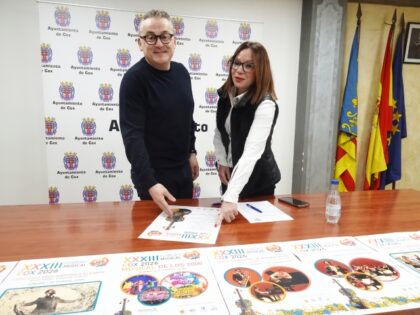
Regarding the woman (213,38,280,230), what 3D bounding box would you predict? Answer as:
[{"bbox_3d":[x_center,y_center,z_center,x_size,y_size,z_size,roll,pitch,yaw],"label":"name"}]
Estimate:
[{"bbox_3d":[0.193,0.200,1.607,0.440,1.590,0.530,6,9,37],"label":"woman"}]

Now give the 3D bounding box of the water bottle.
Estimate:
[{"bbox_3d":[0.550,0.191,1.294,0.066,0.197,0.066,4,8,23],"label":"water bottle"}]

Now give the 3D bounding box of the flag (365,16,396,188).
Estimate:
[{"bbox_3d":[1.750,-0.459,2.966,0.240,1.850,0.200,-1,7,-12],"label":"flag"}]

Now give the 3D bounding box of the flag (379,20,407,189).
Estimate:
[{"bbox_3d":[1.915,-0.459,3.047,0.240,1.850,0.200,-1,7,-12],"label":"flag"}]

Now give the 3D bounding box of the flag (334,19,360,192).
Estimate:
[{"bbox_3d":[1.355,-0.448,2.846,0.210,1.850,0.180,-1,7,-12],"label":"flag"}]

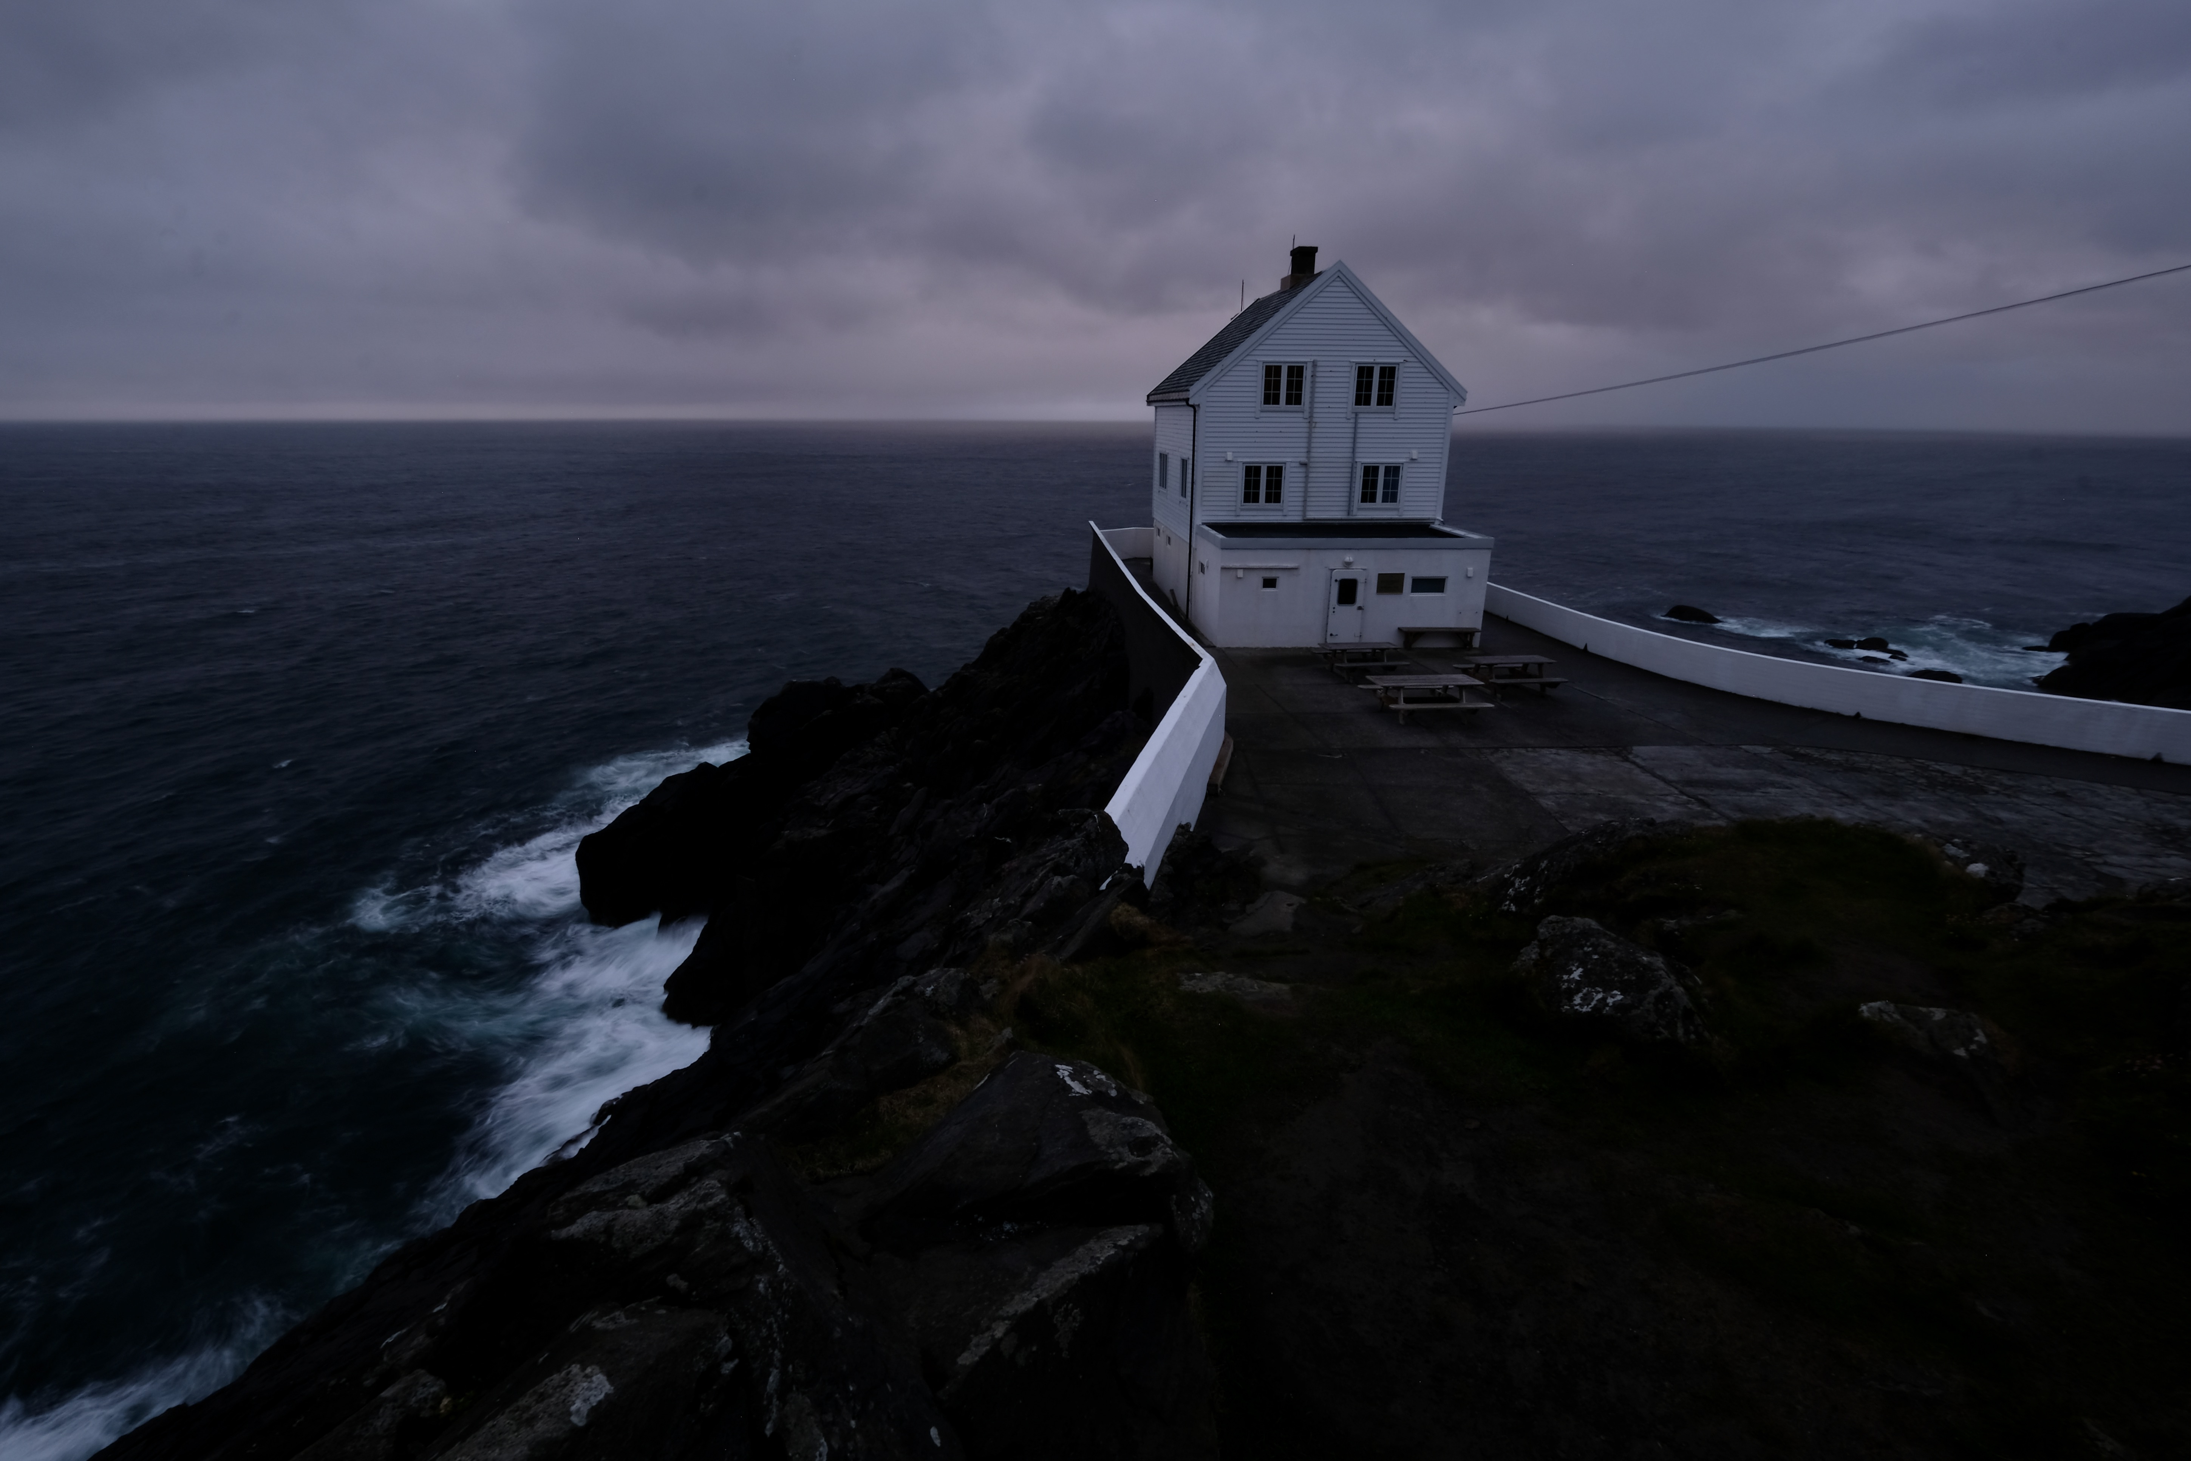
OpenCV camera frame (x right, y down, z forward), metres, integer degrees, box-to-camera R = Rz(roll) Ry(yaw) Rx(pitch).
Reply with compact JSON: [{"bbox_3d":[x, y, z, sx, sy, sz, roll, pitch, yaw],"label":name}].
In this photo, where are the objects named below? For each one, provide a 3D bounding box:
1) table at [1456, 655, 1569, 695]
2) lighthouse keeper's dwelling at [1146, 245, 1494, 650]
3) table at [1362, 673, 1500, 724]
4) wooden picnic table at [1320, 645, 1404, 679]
[{"bbox_3d":[9.848,-1.321,21.753,1.980,0.720,1.620,-1,19,-5],"label":"table"},{"bbox_3d":[6.797,-9.645,29.829,8.520,11.280,12.300,-1,19,-5],"label":"lighthouse keeper's dwelling"},{"bbox_3d":[7.165,-0.732,19.951,2.340,0.720,1.650,-1,19,-3],"label":"table"},{"bbox_3d":[6.669,-1.805,23.117,1.980,0.720,1.620,-2,19,-6],"label":"wooden picnic table"}]

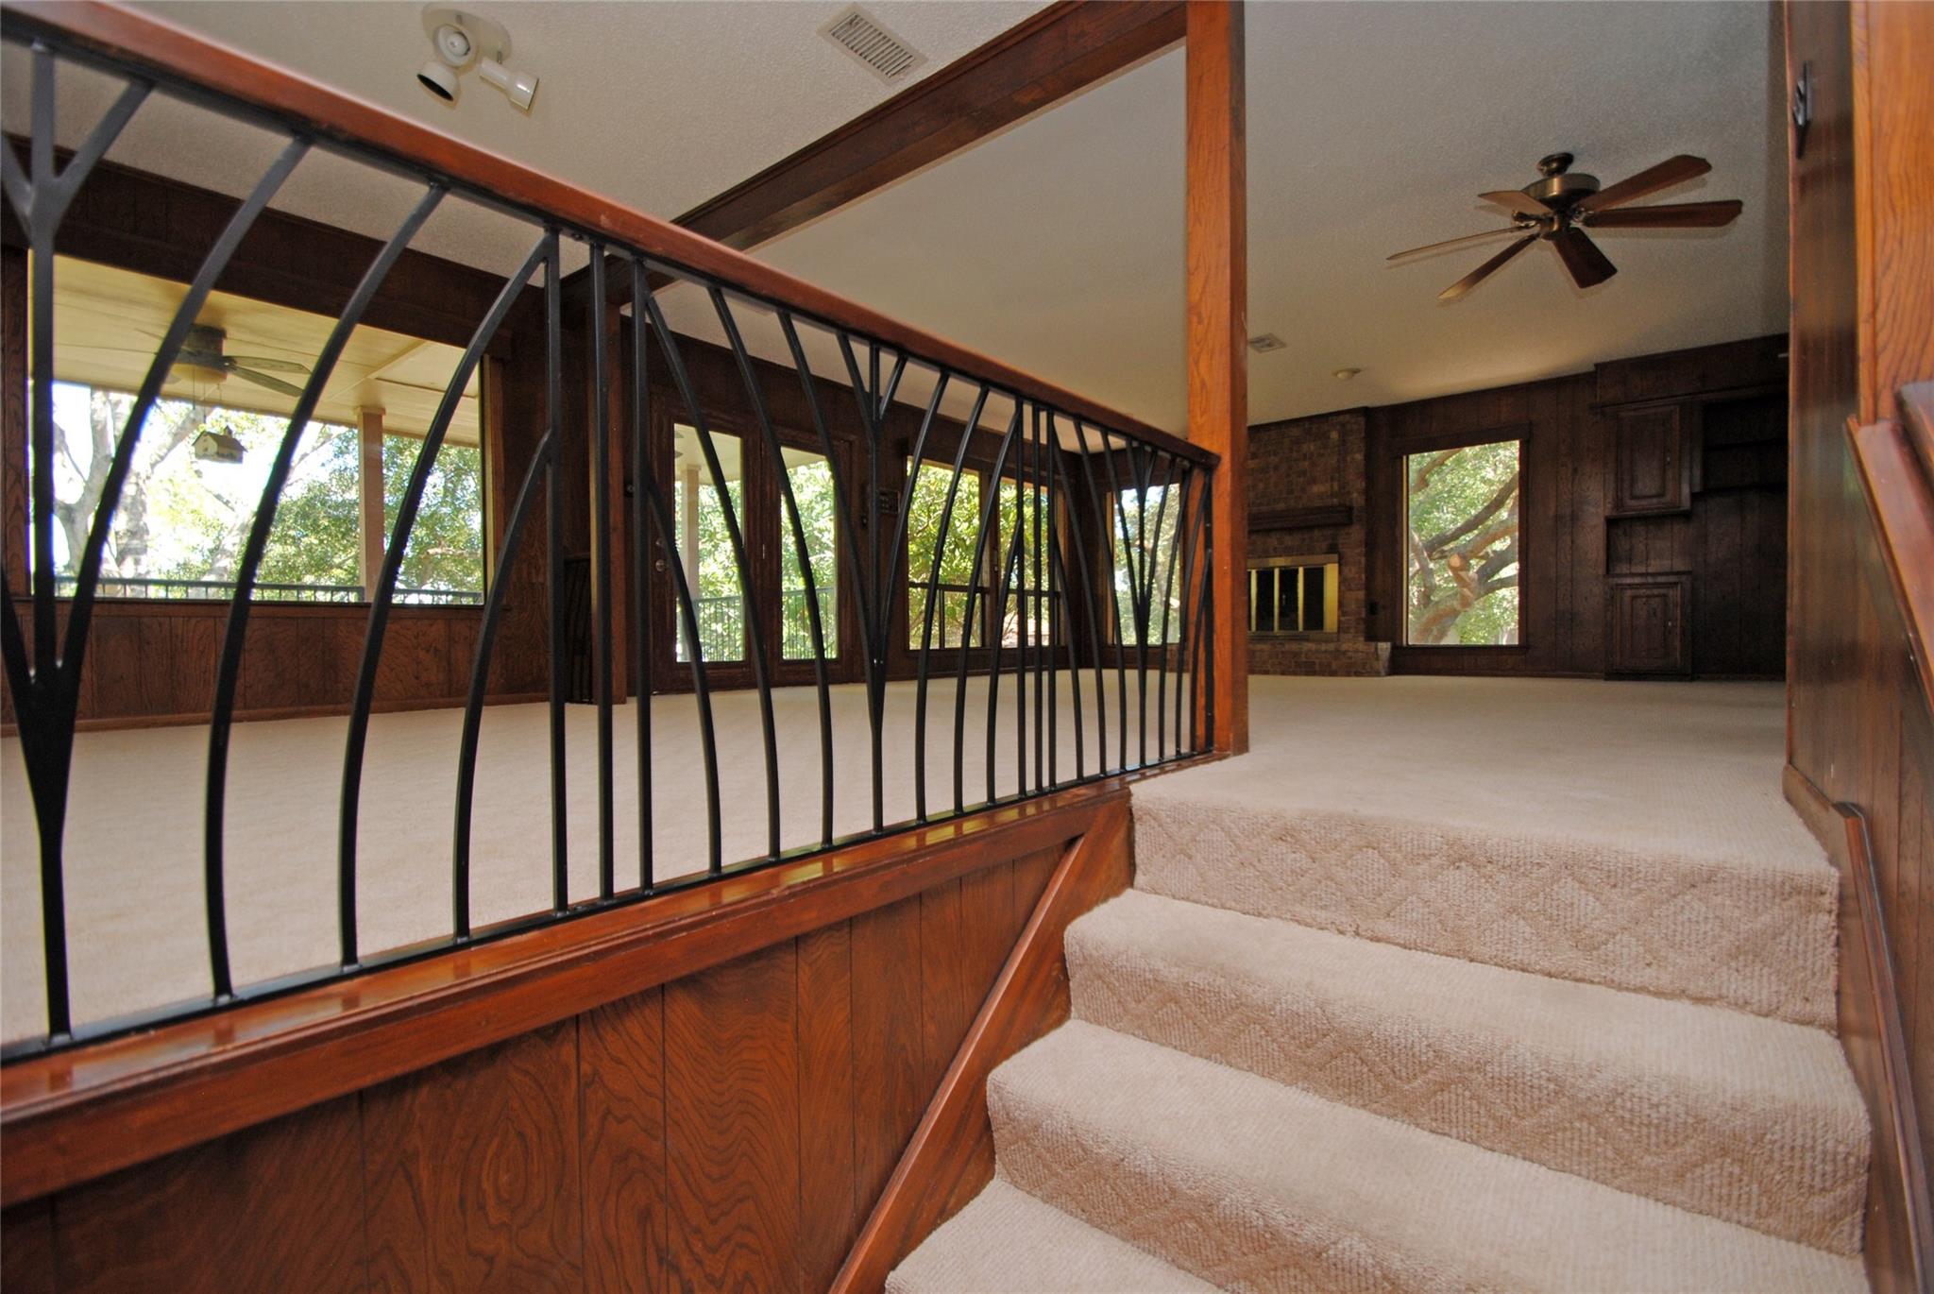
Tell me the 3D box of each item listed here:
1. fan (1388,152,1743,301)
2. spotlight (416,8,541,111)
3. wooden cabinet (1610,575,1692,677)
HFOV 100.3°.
[{"bbox_3d":[2.571,-1.976,3.546,1.290,0.370,1.290,0,1,39],"label":"fan"},{"bbox_3d":[-1.723,-2.051,2.842,0.370,0.140,0.370,0,1,39],"label":"spotlight"},{"bbox_3d":[5.266,-0.150,6.253,0.490,0.816,0.350,0,1,39],"label":"wooden cabinet"}]

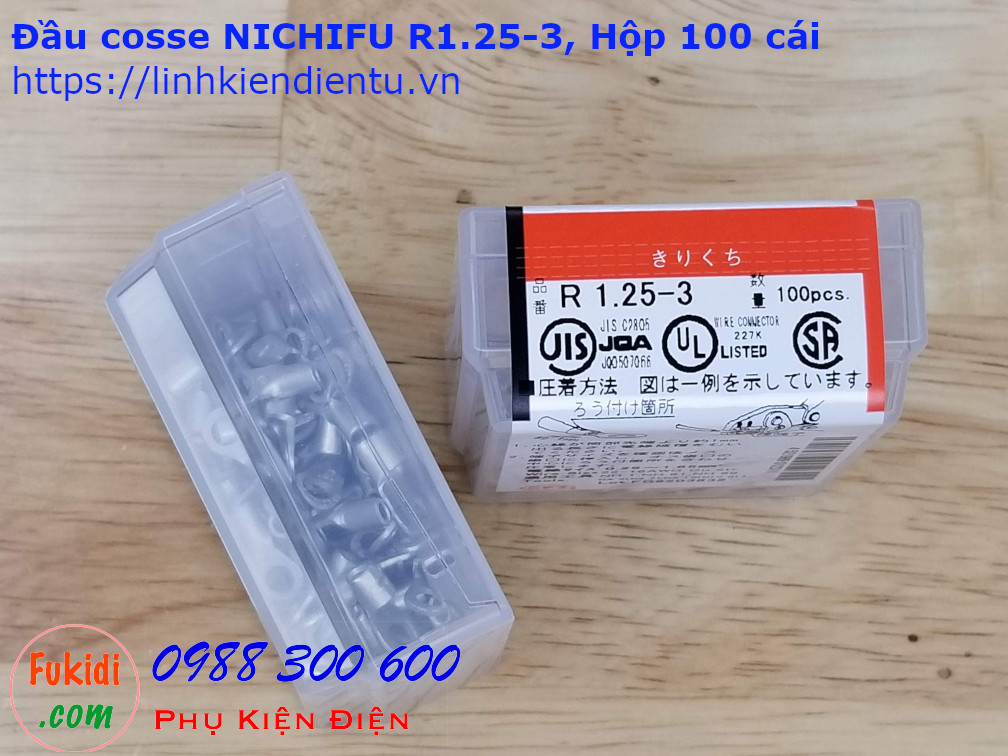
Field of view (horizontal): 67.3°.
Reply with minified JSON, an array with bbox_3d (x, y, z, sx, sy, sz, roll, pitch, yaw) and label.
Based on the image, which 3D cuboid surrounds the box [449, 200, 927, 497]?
[{"bbox_3d":[0.022,-0.003,0.106,0.060,0.026,0.030,-1,63,-4],"label":"box"}]

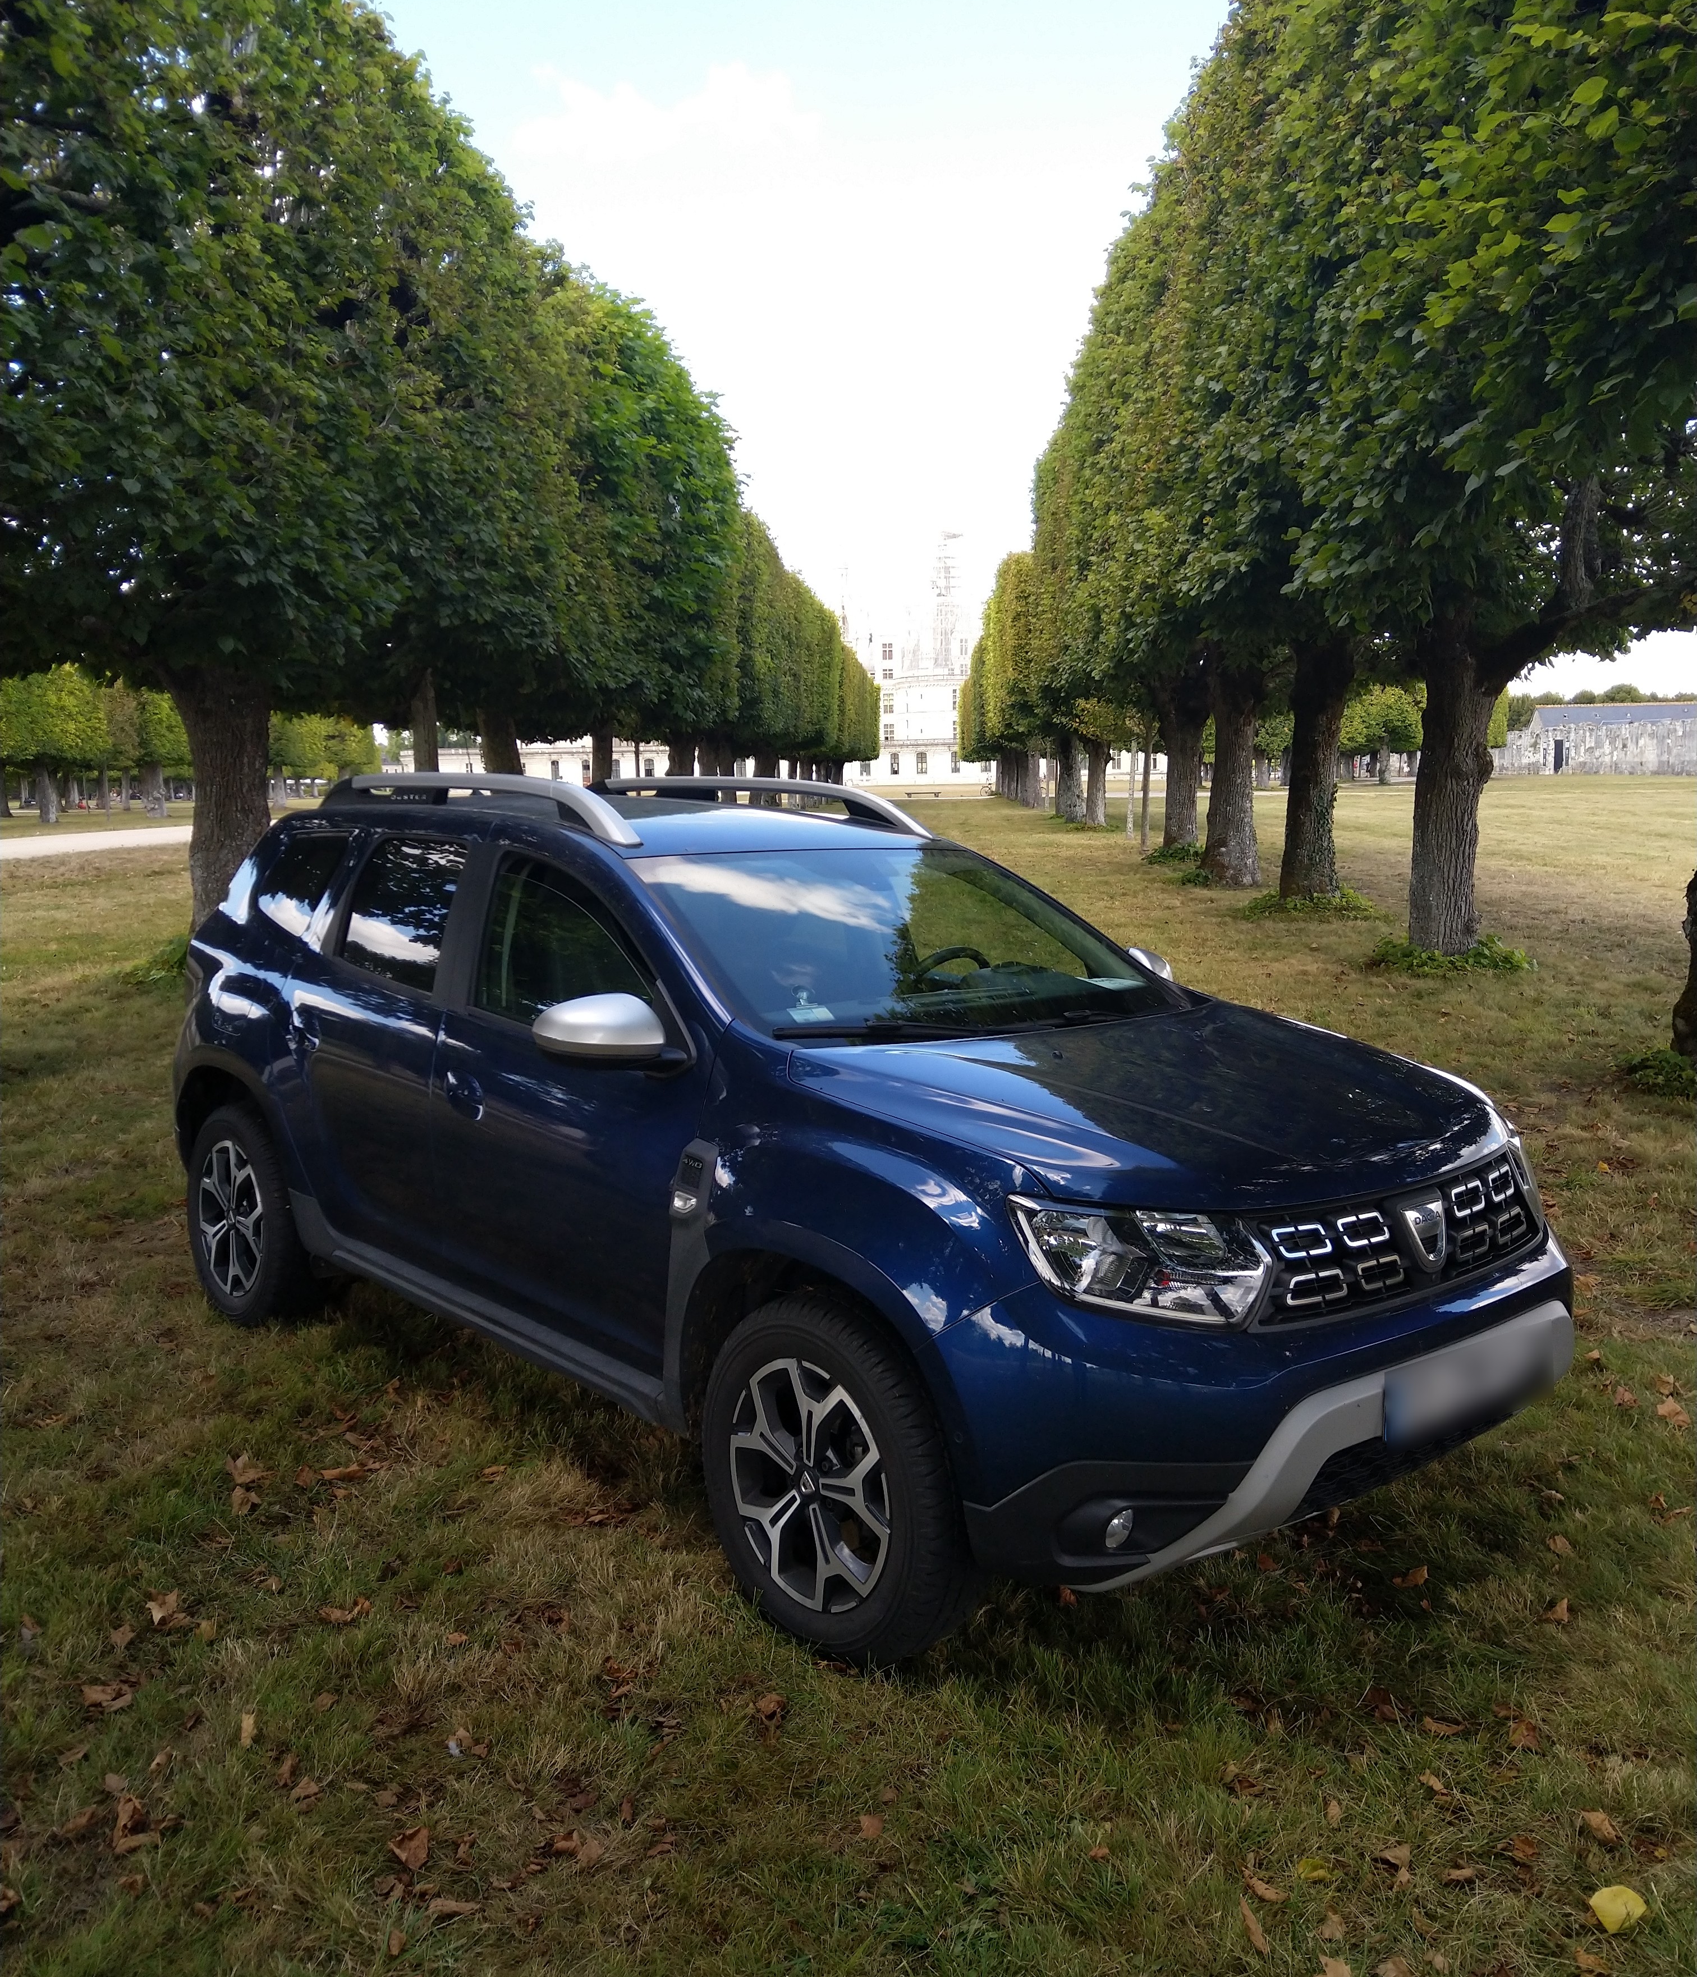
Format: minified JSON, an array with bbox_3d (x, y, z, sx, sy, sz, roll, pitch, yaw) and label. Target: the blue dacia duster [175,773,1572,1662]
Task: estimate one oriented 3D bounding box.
[{"bbox_3d":[-0.341,0.254,4.543,1.970,1.680,4.340,-5,8,-42],"label":"blue dacia duster"}]

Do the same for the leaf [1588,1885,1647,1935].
[{"bbox_3d":[1.101,1.313,2.340,0.084,0.025,0.092,-1,8,0],"label":"leaf"}]

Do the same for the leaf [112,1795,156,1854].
[{"bbox_3d":[-1.115,1.296,2.547,0.066,0.030,0.114,-1,8,0],"label":"leaf"}]

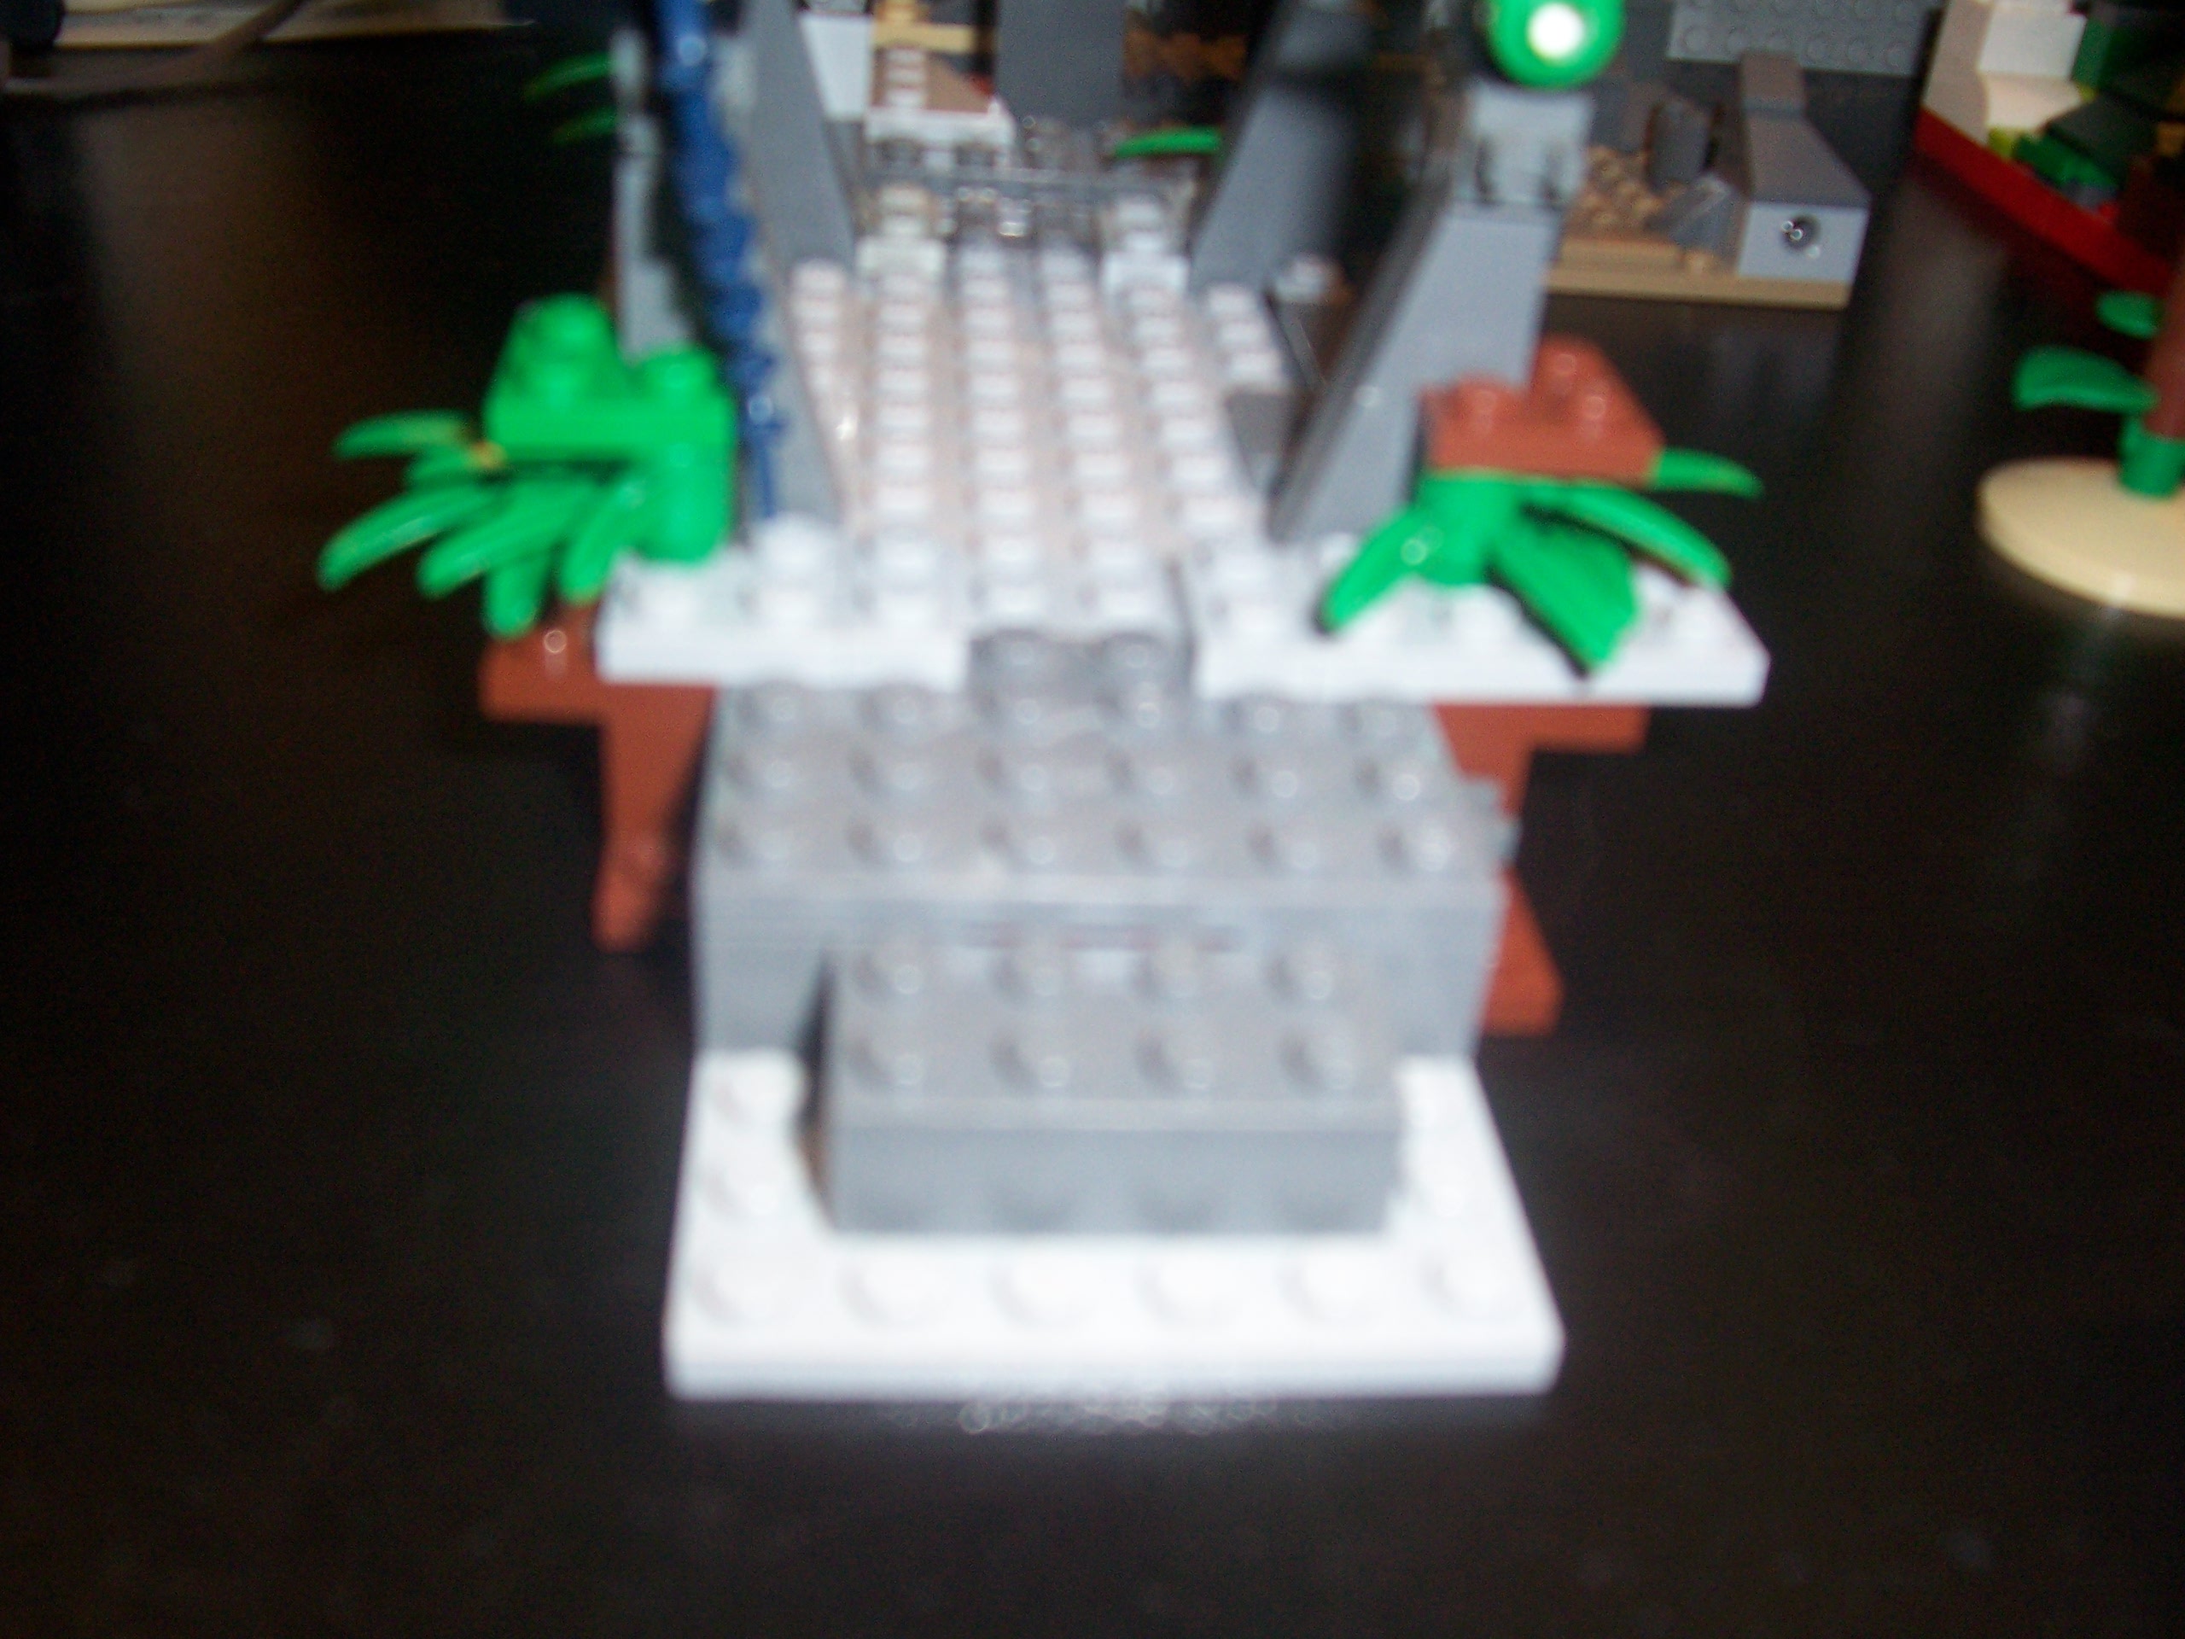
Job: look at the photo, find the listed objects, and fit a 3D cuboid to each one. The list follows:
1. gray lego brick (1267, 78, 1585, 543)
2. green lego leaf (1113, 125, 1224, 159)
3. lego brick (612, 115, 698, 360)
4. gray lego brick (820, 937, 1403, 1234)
[{"bbox_3d":[0.023,-0.035,0.155,0.016,0.038,0.008,1,34,-5],"label":"gray lego brick"},{"bbox_3d":[0.009,-0.067,0.215,0.015,0.004,0.009,1,34,-5],"label":"green lego leaf"},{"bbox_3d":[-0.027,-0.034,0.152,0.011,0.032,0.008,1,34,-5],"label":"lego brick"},{"bbox_3d":[0.001,0.015,0.125,0.032,0.011,0.016,1,34,-5],"label":"gray lego brick"}]

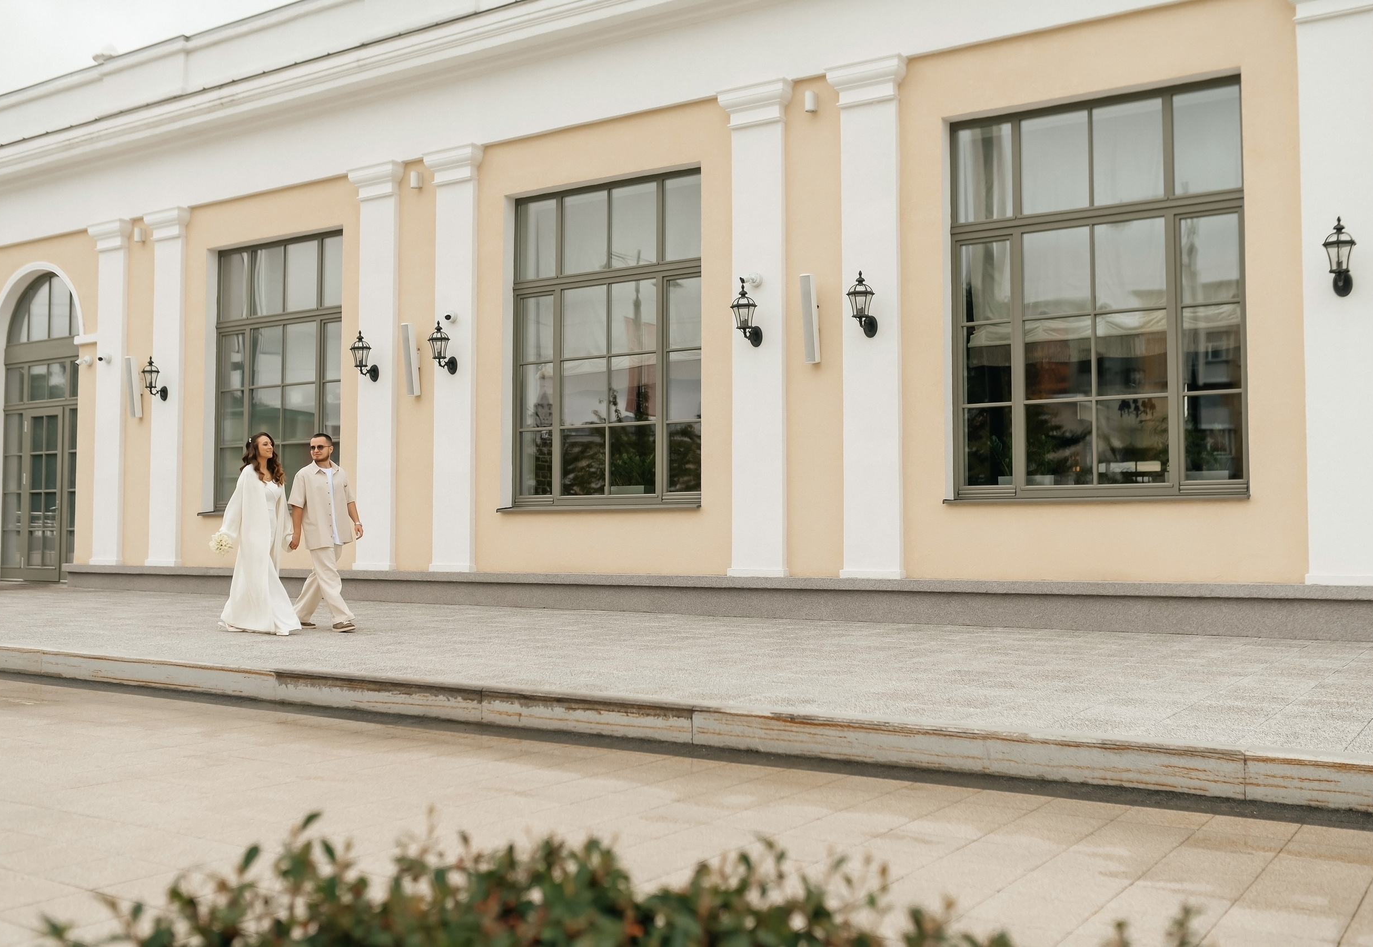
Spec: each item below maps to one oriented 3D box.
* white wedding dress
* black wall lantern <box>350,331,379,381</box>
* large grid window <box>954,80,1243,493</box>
[{"bbox_3d":[-3.526,0.621,11.442,0.680,1.400,0.550,-2,-3,28],"label":"white wedding dress"},{"bbox_3d":[-3.771,-1.374,16.178,0.251,0.589,0.350,-2,-4,33],"label":"black wall lantern"},{"bbox_3d":[3.521,-1.520,11.988,2.561,3.485,0.120,-2,-4,33],"label":"large grid window"}]

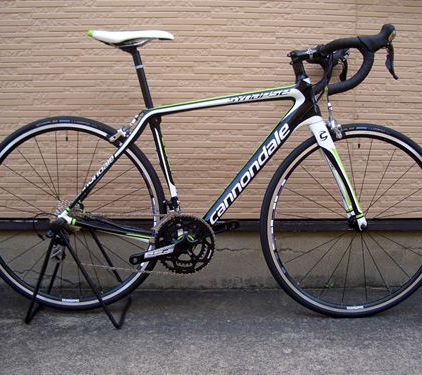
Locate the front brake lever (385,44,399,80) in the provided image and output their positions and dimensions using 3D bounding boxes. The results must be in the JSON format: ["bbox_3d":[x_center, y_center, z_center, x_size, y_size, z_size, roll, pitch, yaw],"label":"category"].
[{"bbox_3d":[0.527,-0.369,1.475,0.034,0.105,0.020,0,6,-4],"label":"front brake lever"}]

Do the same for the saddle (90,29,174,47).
[{"bbox_3d":[-0.263,-0.491,1.658,0.283,0.060,0.140,1,6,1],"label":"saddle"}]

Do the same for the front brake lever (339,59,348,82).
[{"bbox_3d":[0.494,-0.424,1.870,0.034,0.100,0.020,0,6,-4],"label":"front brake lever"}]

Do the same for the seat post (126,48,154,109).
[{"bbox_3d":[-0.232,-0.362,1.672,0.046,0.210,0.034,-12,6,2],"label":"seat post"}]

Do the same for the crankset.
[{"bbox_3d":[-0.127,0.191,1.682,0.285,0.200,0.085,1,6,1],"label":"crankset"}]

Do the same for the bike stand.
[{"bbox_3d":[-0.454,0.281,1.765,0.325,0.320,0.280,1,6,1],"label":"bike stand"}]

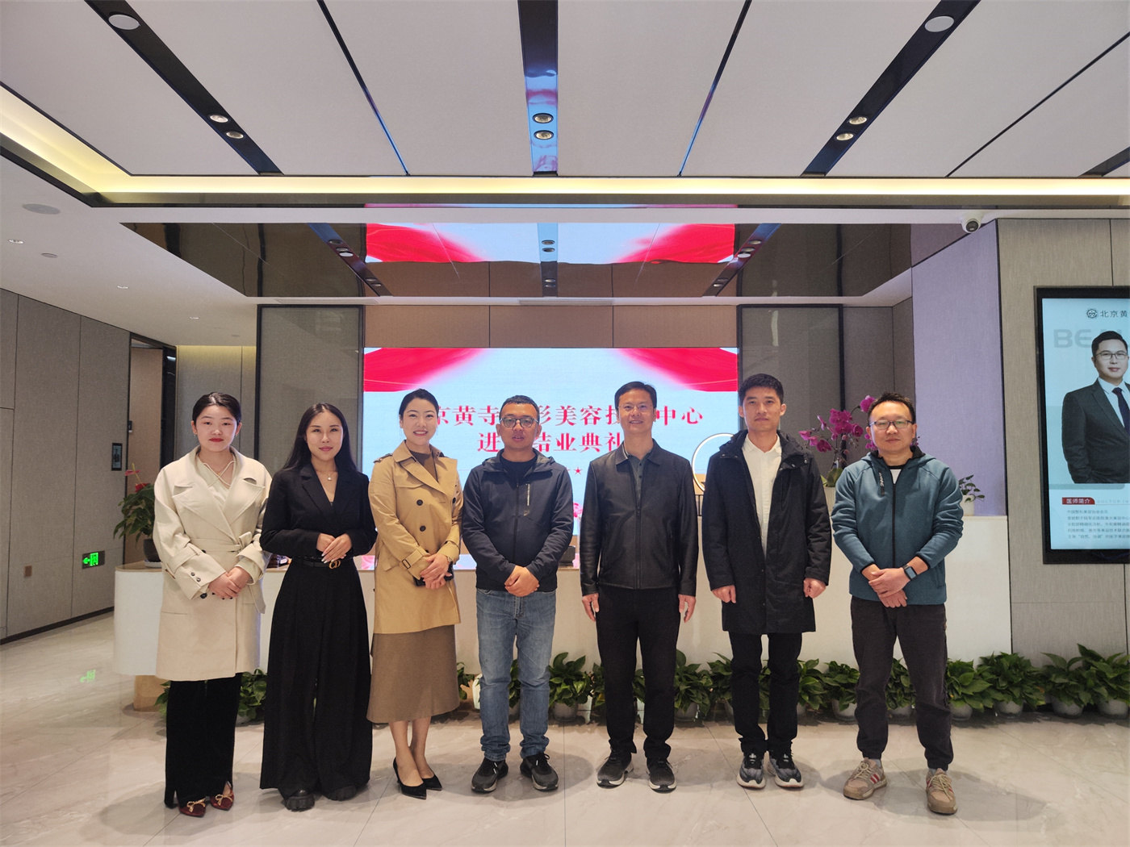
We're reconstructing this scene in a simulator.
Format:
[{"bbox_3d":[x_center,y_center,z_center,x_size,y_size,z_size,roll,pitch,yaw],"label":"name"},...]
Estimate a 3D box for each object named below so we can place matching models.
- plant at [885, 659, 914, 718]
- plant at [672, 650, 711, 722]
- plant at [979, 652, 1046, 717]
[{"bbox_3d":[1.834,1.455,4.300,0.300,0.303,0.300,0,-4,0],"label":"plant"},{"bbox_3d":[0.672,1.421,4.258,0.254,0.356,0.250,0,-3,0],"label":"plant"},{"bbox_3d":[2.469,1.442,4.335,0.360,0.334,0.340,0,-4,0],"label":"plant"}]

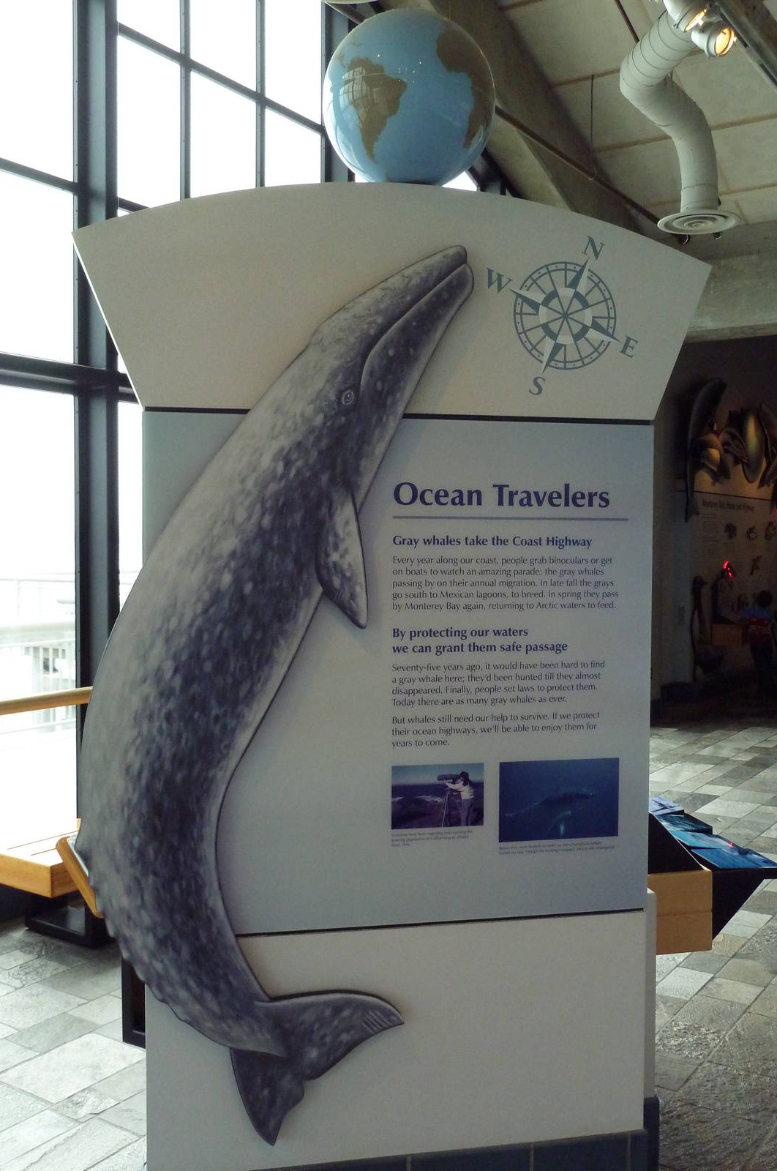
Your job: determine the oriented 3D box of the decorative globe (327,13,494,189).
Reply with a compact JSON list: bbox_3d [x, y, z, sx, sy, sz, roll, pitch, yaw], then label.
[{"bbox_3d":[0.050,-1.155,2.589,0.399,0.399,0.399,0,2,-11],"label":"decorative globe"}]

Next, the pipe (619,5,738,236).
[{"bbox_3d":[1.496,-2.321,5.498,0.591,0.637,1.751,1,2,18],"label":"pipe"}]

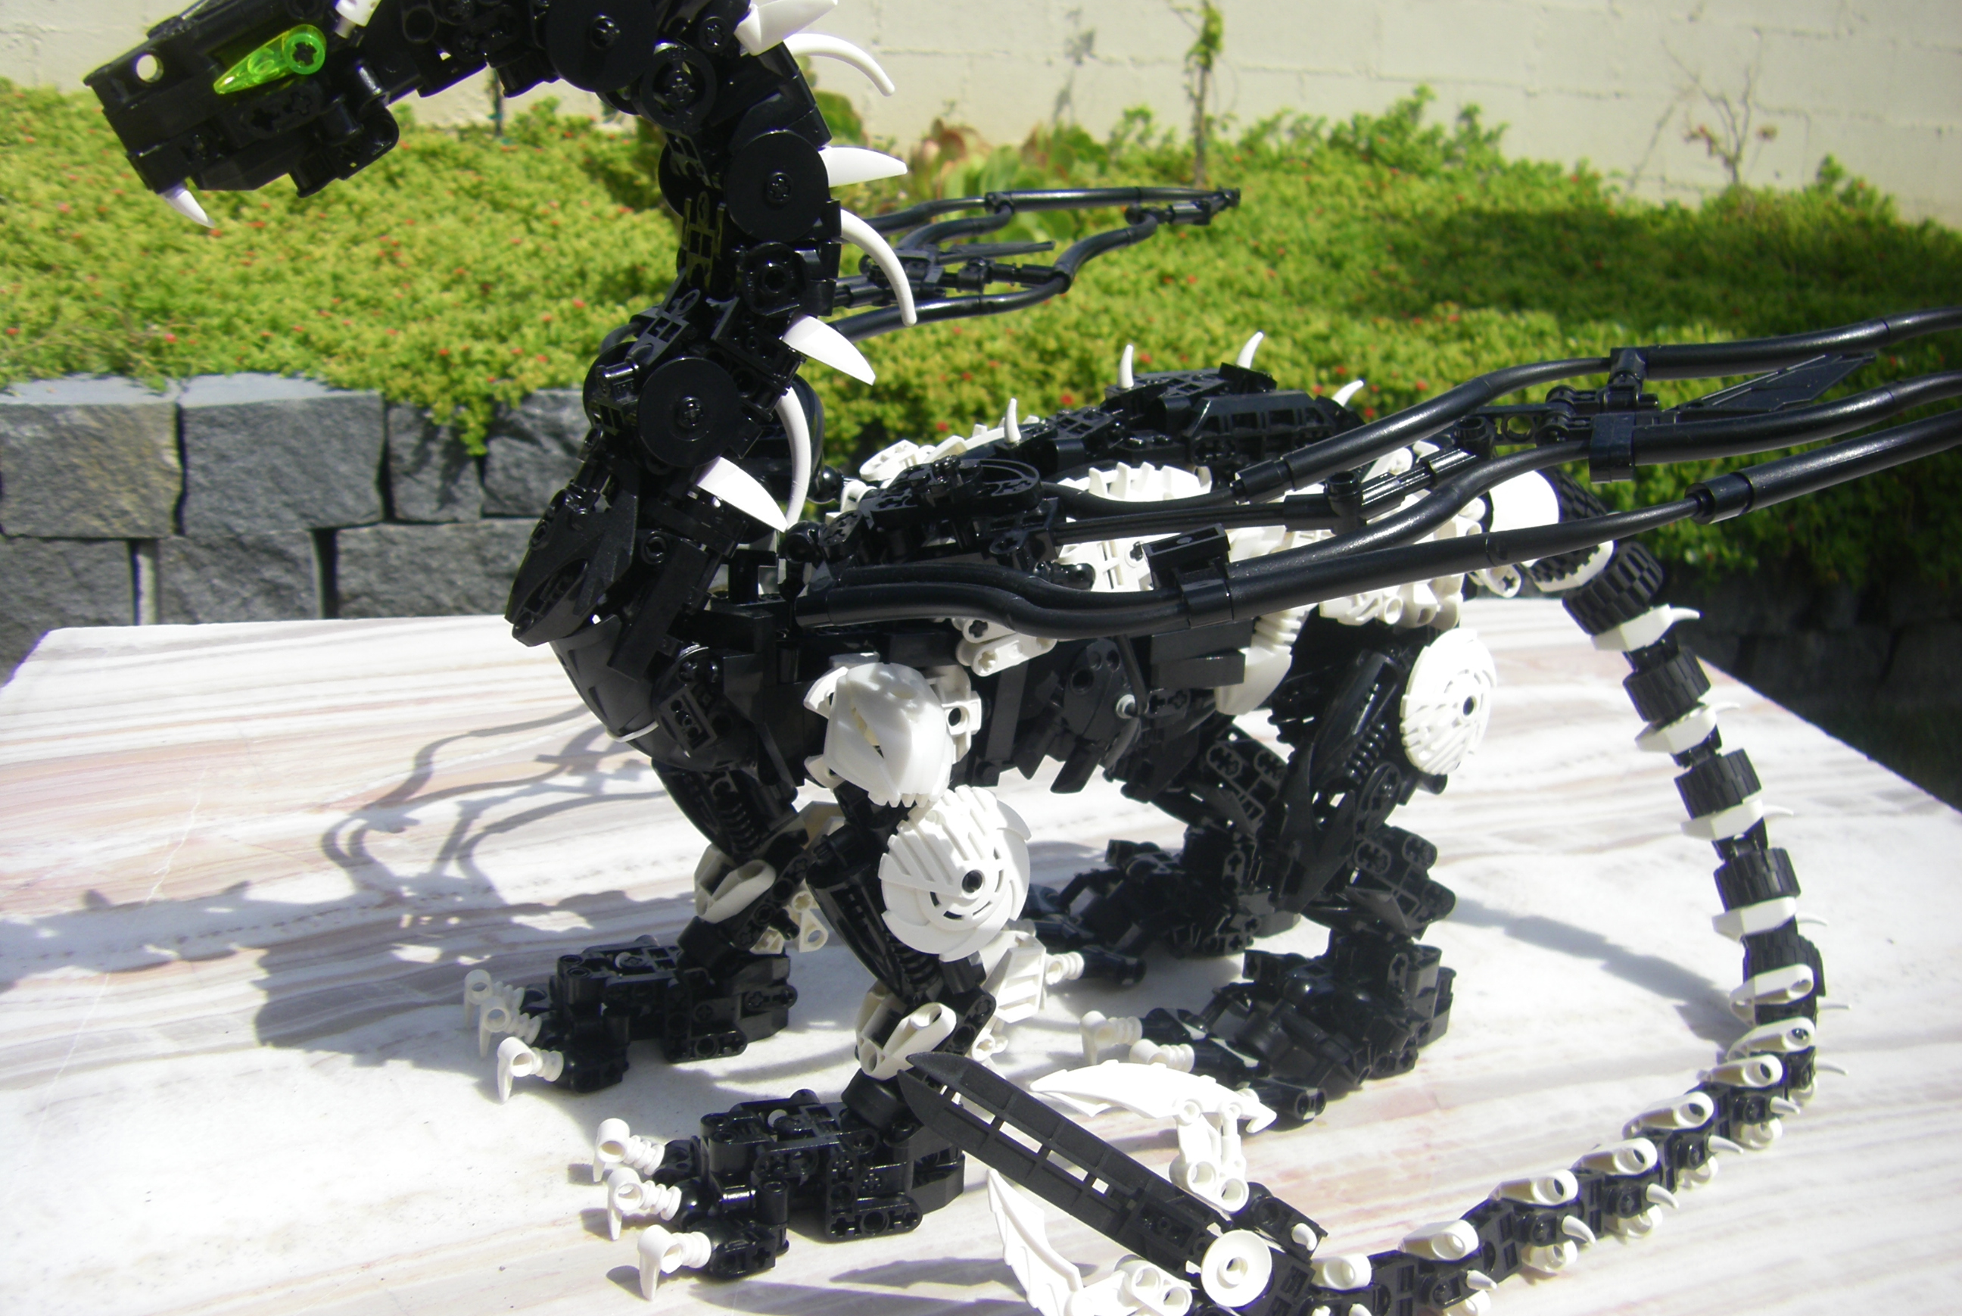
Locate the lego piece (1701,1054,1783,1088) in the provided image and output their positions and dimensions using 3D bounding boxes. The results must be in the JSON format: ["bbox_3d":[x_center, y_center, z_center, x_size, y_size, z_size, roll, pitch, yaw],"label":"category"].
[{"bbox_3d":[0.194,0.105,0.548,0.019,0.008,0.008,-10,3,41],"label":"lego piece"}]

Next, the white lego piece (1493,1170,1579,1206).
[{"bbox_3d":[0.127,0.122,0.493,0.007,0.008,0.021,6,-20,-39],"label":"white lego piece"}]

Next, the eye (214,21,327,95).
[{"bbox_3d":[-0.130,-0.109,0.395,0.021,0.008,0.008,-23,30,-3],"label":"eye"}]

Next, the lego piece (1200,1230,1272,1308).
[{"bbox_3d":[0.051,0.124,0.439,0.016,0.016,0.005,-5,3,-21],"label":"lego piece"}]

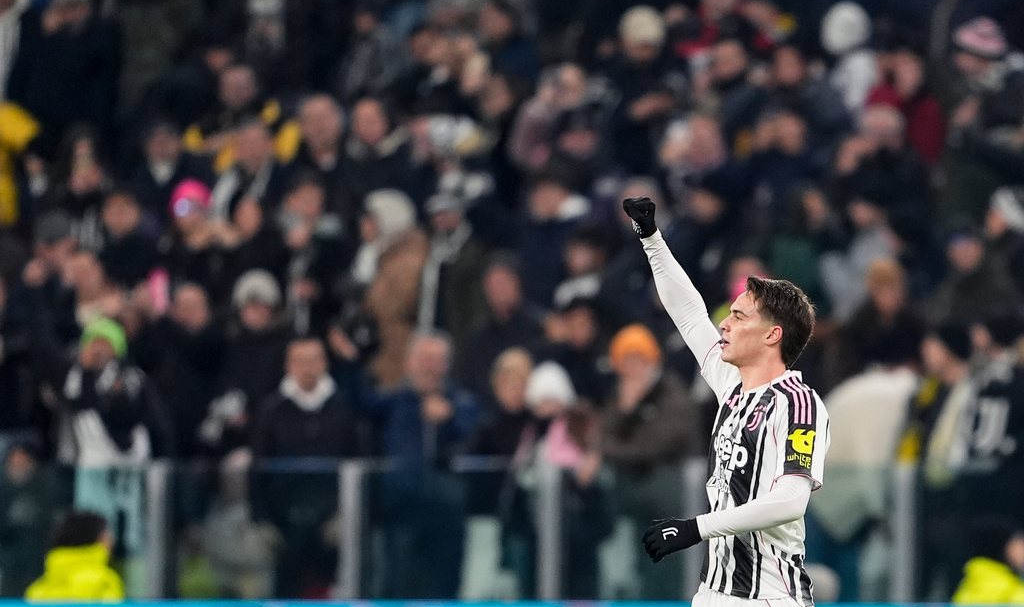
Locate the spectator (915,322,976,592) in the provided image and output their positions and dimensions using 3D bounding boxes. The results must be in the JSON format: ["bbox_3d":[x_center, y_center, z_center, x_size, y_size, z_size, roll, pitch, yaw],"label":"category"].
[{"bbox_3d":[1.801,0.939,47.481,0.420,1.720,0.500,1,-2,-41],"label":"spectator"}]

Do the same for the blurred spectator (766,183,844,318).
[{"bbox_3d":[1.159,0.390,44.800,0.500,1.680,0.380,0,-2,9],"label":"blurred spectator"}]

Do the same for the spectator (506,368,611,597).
[{"bbox_3d":[0.156,0.959,42.800,0.460,1.500,0.360,0,-2,17],"label":"spectator"}]

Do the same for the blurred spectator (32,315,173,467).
[{"bbox_3d":[-1.914,0.896,52.976,0.580,1.680,0.400,0,-2,9],"label":"blurred spectator"}]

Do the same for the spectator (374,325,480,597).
[{"bbox_3d":[-0.357,0.987,47.481,0.520,1.740,0.420,0,-1,-3],"label":"spectator"}]

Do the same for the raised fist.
[{"bbox_3d":[0.352,-0.237,31.400,0.100,0.115,0.095,-11,-1,-38],"label":"raised fist"}]

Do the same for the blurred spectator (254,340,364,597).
[{"bbox_3d":[-0.850,1.012,47.481,0.520,1.740,0.380,0,-1,0],"label":"blurred spectator"}]

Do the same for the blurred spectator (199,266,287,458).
[{"bbox_3d":[-1.123,0.706,48.281,0.520,1.700,0.400,0,-1,9],"label":"blurred spectator"}]

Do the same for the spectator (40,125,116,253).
[{"bbox_3d":[-1.901,0.059,49.882,0.480,1.680,0.380,0,-1,0],"label":"spectator"}]

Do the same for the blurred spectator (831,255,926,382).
[{"bbox_3d":[1.422,0.679,43.900,0.500,1.680,0.380,0,-2,9],"label":"blurred spectator"}]

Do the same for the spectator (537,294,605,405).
[{"bbox_3d":[0.233,0.799,43.900,0.500,1.600,0.380,0,-2,9],"label":"spectator"}]

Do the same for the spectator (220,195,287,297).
[{"bbox_3d":[-1.115,0.379,49.081,0.500,1.700,0.380,0,-1,11],"label":"spectator"}]

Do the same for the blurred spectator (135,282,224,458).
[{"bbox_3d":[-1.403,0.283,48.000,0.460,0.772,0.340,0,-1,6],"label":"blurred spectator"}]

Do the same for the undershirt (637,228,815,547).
[{"bbox_3d":[0.587,0.226,31.000,0.380,0.860,0.500,1,-2,-35],"label":"undershirt"}]

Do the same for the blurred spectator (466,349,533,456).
[{"bbox_3d":[-0.021,0.961,43.200,0.480,1.580,0.360,0,-2,9],"label":"blurred spectator"}]

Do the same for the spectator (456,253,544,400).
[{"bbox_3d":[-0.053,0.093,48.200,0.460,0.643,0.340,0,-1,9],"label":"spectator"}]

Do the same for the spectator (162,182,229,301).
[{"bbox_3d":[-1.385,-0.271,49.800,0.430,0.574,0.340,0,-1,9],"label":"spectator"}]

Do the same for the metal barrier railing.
[{"bbox_3d":[-0.094,1.089,42.000,3.200,1.050,0.080,0,-2,0],"label":"metal barrier railing"}]

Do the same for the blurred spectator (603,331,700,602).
[{"bbox_3d":[0.523,0.903,43.000,0.520,1.650,0.400,0,-2,11],"label":"blurred spectator"}]

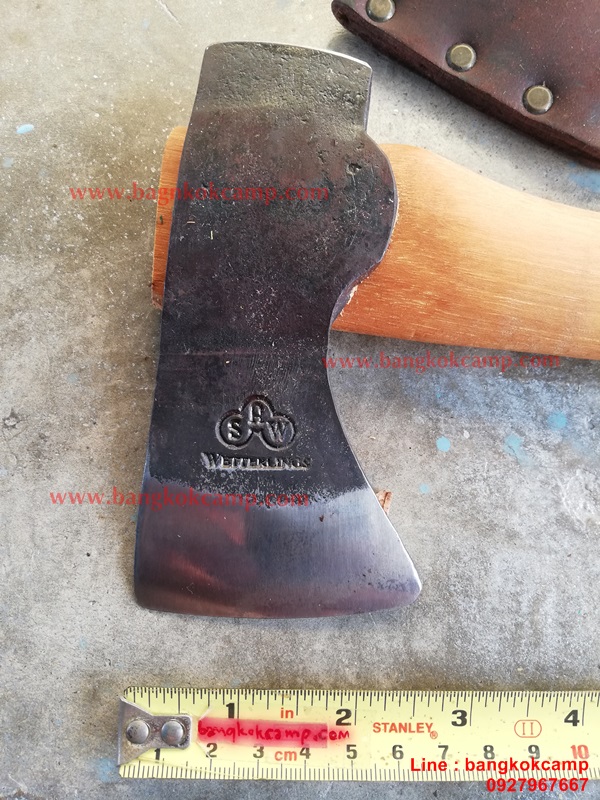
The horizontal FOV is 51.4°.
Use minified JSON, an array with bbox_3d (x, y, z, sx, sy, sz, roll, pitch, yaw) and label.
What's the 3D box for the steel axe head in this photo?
[{"bbox_3d":[-0.002,-0.015,0.135,0.060,0.024,0.120,3,82,-3],"label":"steel axe head"}]

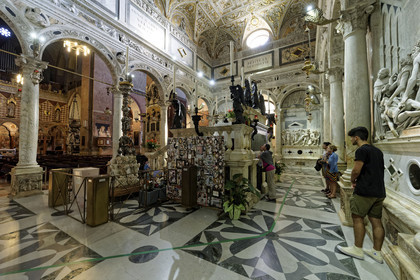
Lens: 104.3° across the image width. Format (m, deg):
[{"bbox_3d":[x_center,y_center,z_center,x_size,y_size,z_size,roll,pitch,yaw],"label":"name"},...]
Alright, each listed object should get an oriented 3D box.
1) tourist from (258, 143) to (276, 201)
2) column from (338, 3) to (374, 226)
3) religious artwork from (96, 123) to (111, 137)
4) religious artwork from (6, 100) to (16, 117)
[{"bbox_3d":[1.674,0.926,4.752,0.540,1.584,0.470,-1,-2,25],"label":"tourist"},{"bbox_3d":[2.977,-0.485,3.273,0.560,4.304,0.580,-1,-2,31],"label":"column"},{"bbox_3d":[-18.549,-1.813,28.436,0.120,2.400,2.300,-2,-3,31],"label":"religious artwork"},{"bbox_3d":[-32.119,-4.933,26.423,0.600,2.800,0.950,-2,-3,31],"label":"religious artwork"}]

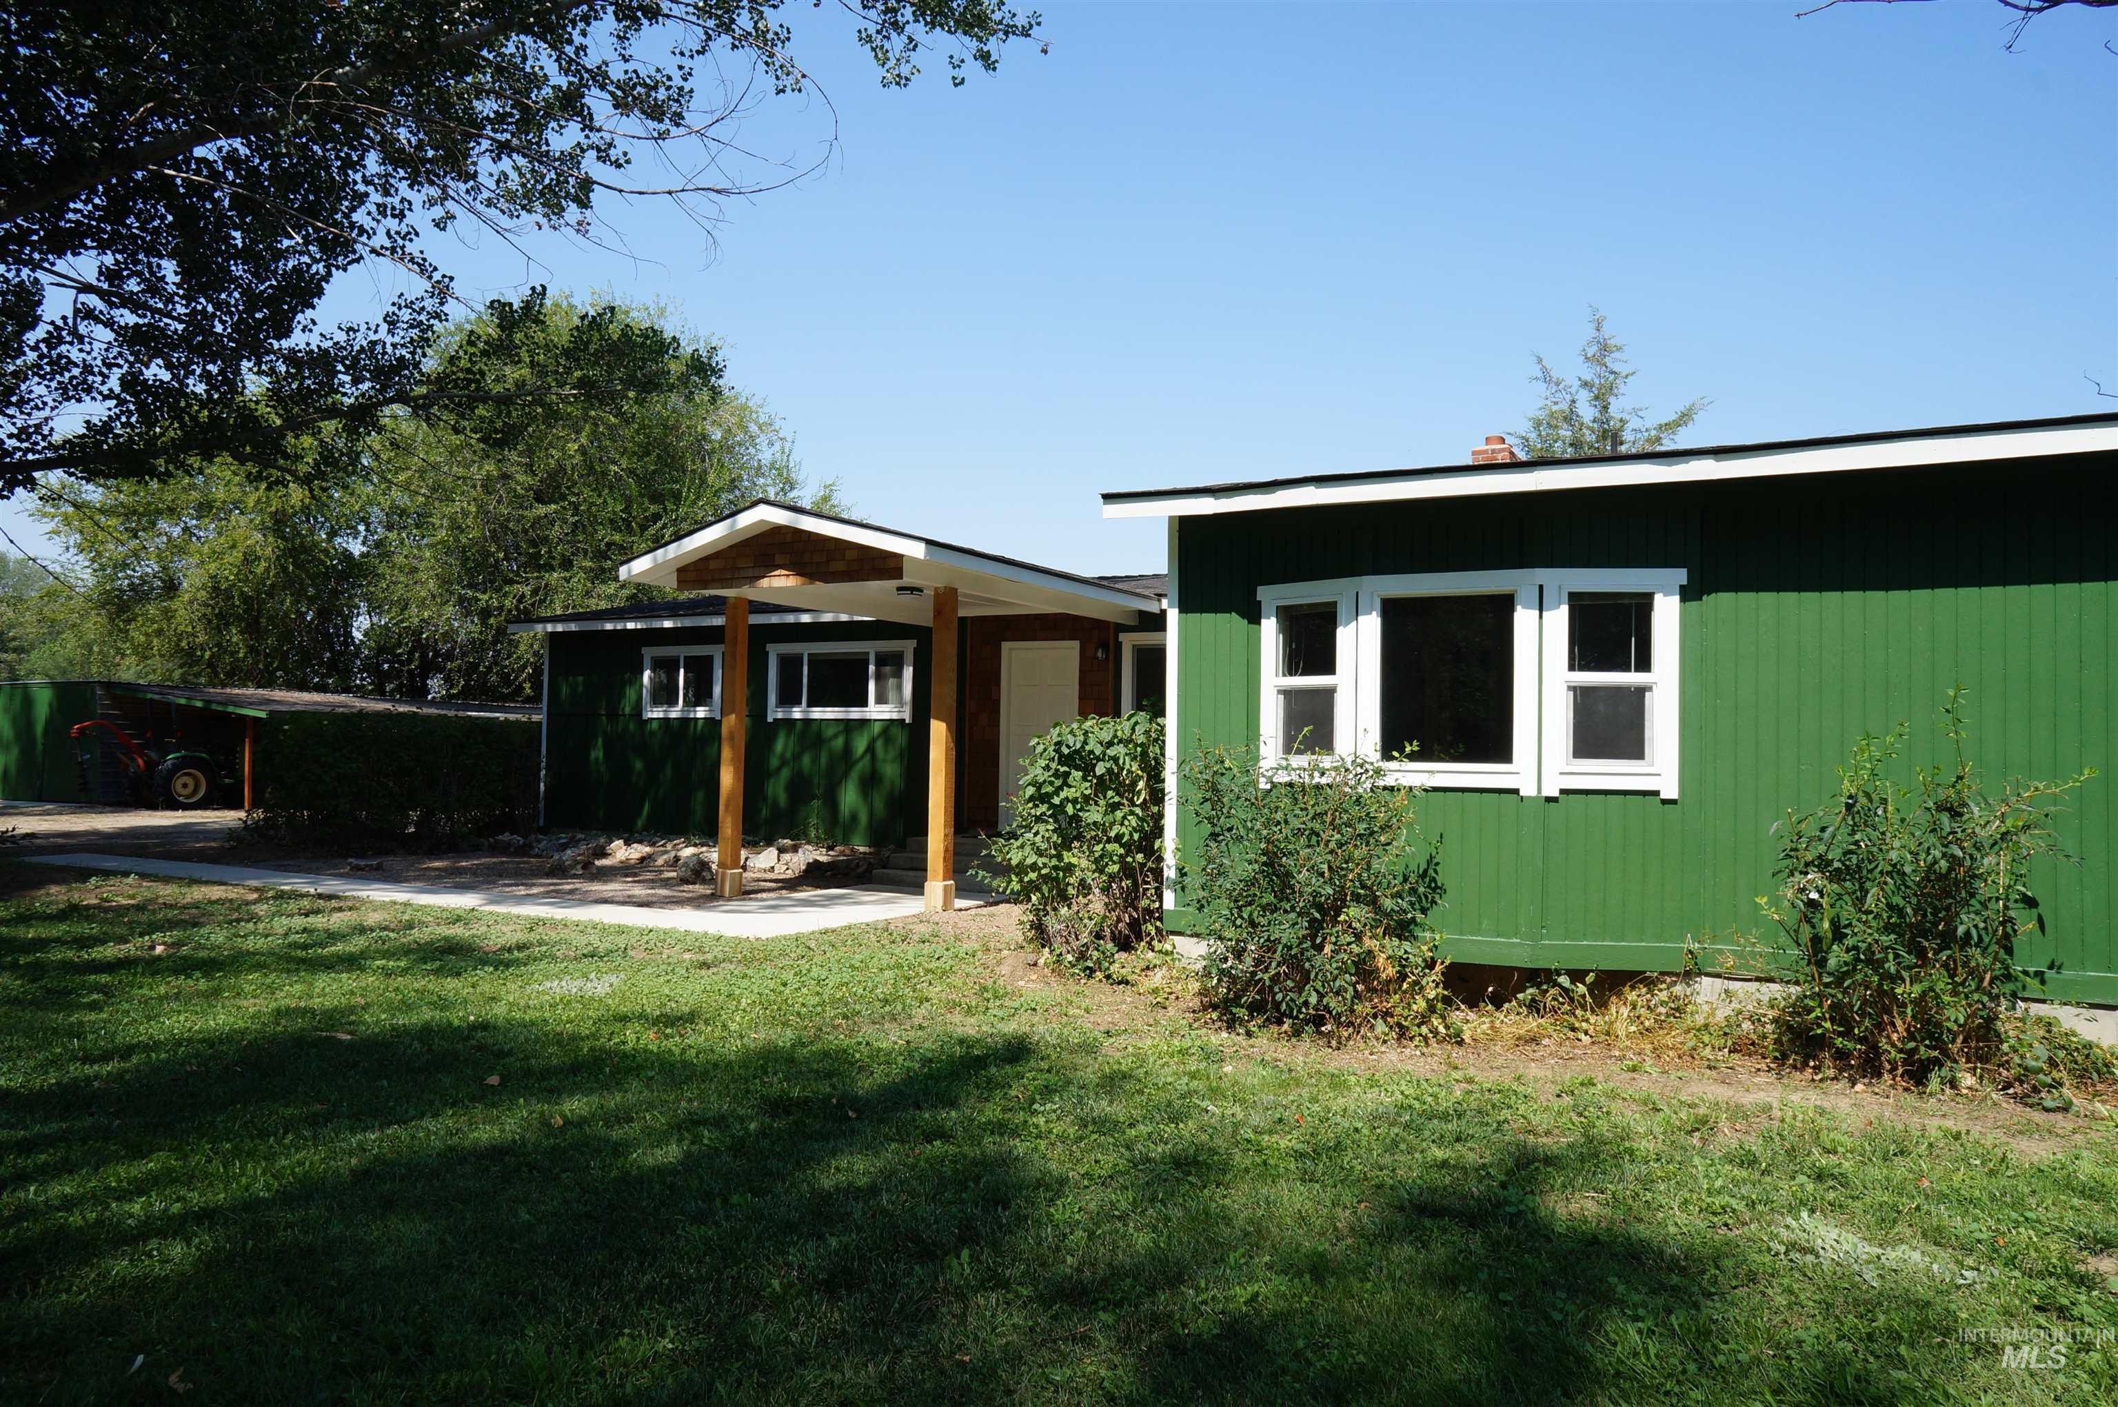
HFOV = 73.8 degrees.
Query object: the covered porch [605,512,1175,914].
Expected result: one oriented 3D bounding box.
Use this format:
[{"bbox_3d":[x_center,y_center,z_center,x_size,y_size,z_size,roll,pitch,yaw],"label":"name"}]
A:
[{"bbox_3d":[-1.306,0.122,13.502,3.150,3.350,4.800,0,-2,28],"label":"covered porch"}]

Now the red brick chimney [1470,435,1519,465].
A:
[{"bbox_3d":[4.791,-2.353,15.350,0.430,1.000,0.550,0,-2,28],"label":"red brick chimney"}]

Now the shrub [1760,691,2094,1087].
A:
[{"bbox_3d":[3.990,0.818,6.570,1.250,1.650,1.120,0,-2,28],"label":"shrub"}]

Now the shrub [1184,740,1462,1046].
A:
[{"bbox_3d":[1.394,0.888,7.450,1.220,1.500,1.150,0,-2,28],"label":"shrub"}]

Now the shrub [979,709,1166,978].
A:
[{"bbox_3d":[0.187,0.882,9.650,1.200,1.630,1.200,0,-2,28],"label":"shrub"}]

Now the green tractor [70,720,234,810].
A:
[{"bbox_3d":[-16.930,1.089,27.100,1.500,1.850,3.900,0,-2,28],"label":"green tractor"}]

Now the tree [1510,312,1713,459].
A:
[{"bbox_3d":[9.695,-2.230,25.000,4.400,9.200,4.400,0,-2,28],"label":"tree"}]

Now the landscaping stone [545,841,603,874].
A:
[{"bbox_3d":[-5.063,1.591,14.750,0.560,0.340,0.450,0,-2,28],"label":"landscaping stone"}]

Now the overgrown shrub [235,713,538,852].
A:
[{"bbox_3d":[-8.854,0.984,18.700,3.600,1.720,1.500,2,-2,-26],"label":"overgrown shrub"}]

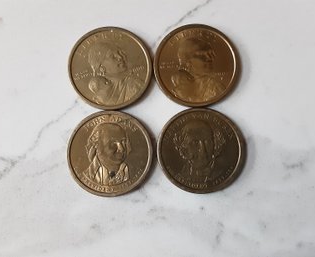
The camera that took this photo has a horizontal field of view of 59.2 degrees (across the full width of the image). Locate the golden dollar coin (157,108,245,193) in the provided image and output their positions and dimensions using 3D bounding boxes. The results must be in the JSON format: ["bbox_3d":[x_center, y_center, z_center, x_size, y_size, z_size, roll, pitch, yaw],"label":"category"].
[{"bbox_3d":[0.013,0.007,0.085,0.026,0.002,0.026,0,85,-1],"label":"golden dollar coin"}]

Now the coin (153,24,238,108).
[{"bbox_3d":[0.012,-0.020,0.087,0.026,0.002,0.026,0,85,-1],"label":"coin"}]

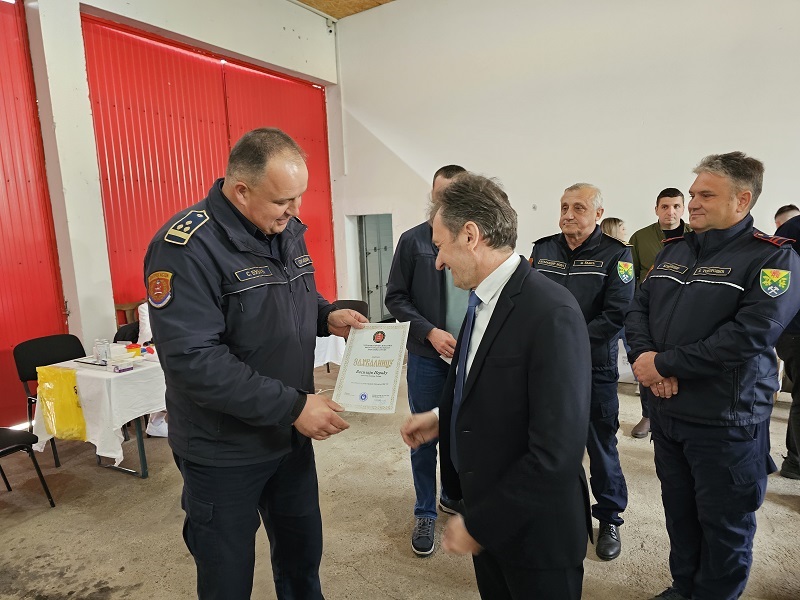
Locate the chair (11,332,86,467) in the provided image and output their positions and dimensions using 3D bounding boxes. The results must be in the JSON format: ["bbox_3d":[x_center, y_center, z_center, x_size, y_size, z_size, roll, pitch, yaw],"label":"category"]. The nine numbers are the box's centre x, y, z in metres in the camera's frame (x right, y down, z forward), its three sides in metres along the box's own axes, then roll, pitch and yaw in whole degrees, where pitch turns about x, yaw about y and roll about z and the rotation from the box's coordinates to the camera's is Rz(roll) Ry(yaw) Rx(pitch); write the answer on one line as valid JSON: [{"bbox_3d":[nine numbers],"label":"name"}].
[{"bbox_3d":[-2.490,0.712,4.030,0.550,0.820,0.540,3,9,34],"label":"chair"}]

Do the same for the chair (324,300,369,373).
[{"bbox_3d":[-0.605,0.451,5.480,0.540,0.820,0.550,2,9,27],"label":"chair"}]

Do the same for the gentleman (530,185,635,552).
[{"bbox_3d":[0.880,0.331,2.553,0.570,1.740,0.390,4,10,37],"label":"gentleman"}]

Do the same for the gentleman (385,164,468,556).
[{"bbox_3d":[0.248,0.273,2.695,0.620,1.860,0.460,-3,8,-8],"label":"gentleman"}]

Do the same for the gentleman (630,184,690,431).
[{"bbox_3d":[1.920,0.105,3.811,0.580,1.780,0.380,4,10,37],"label":"gentleman"}]

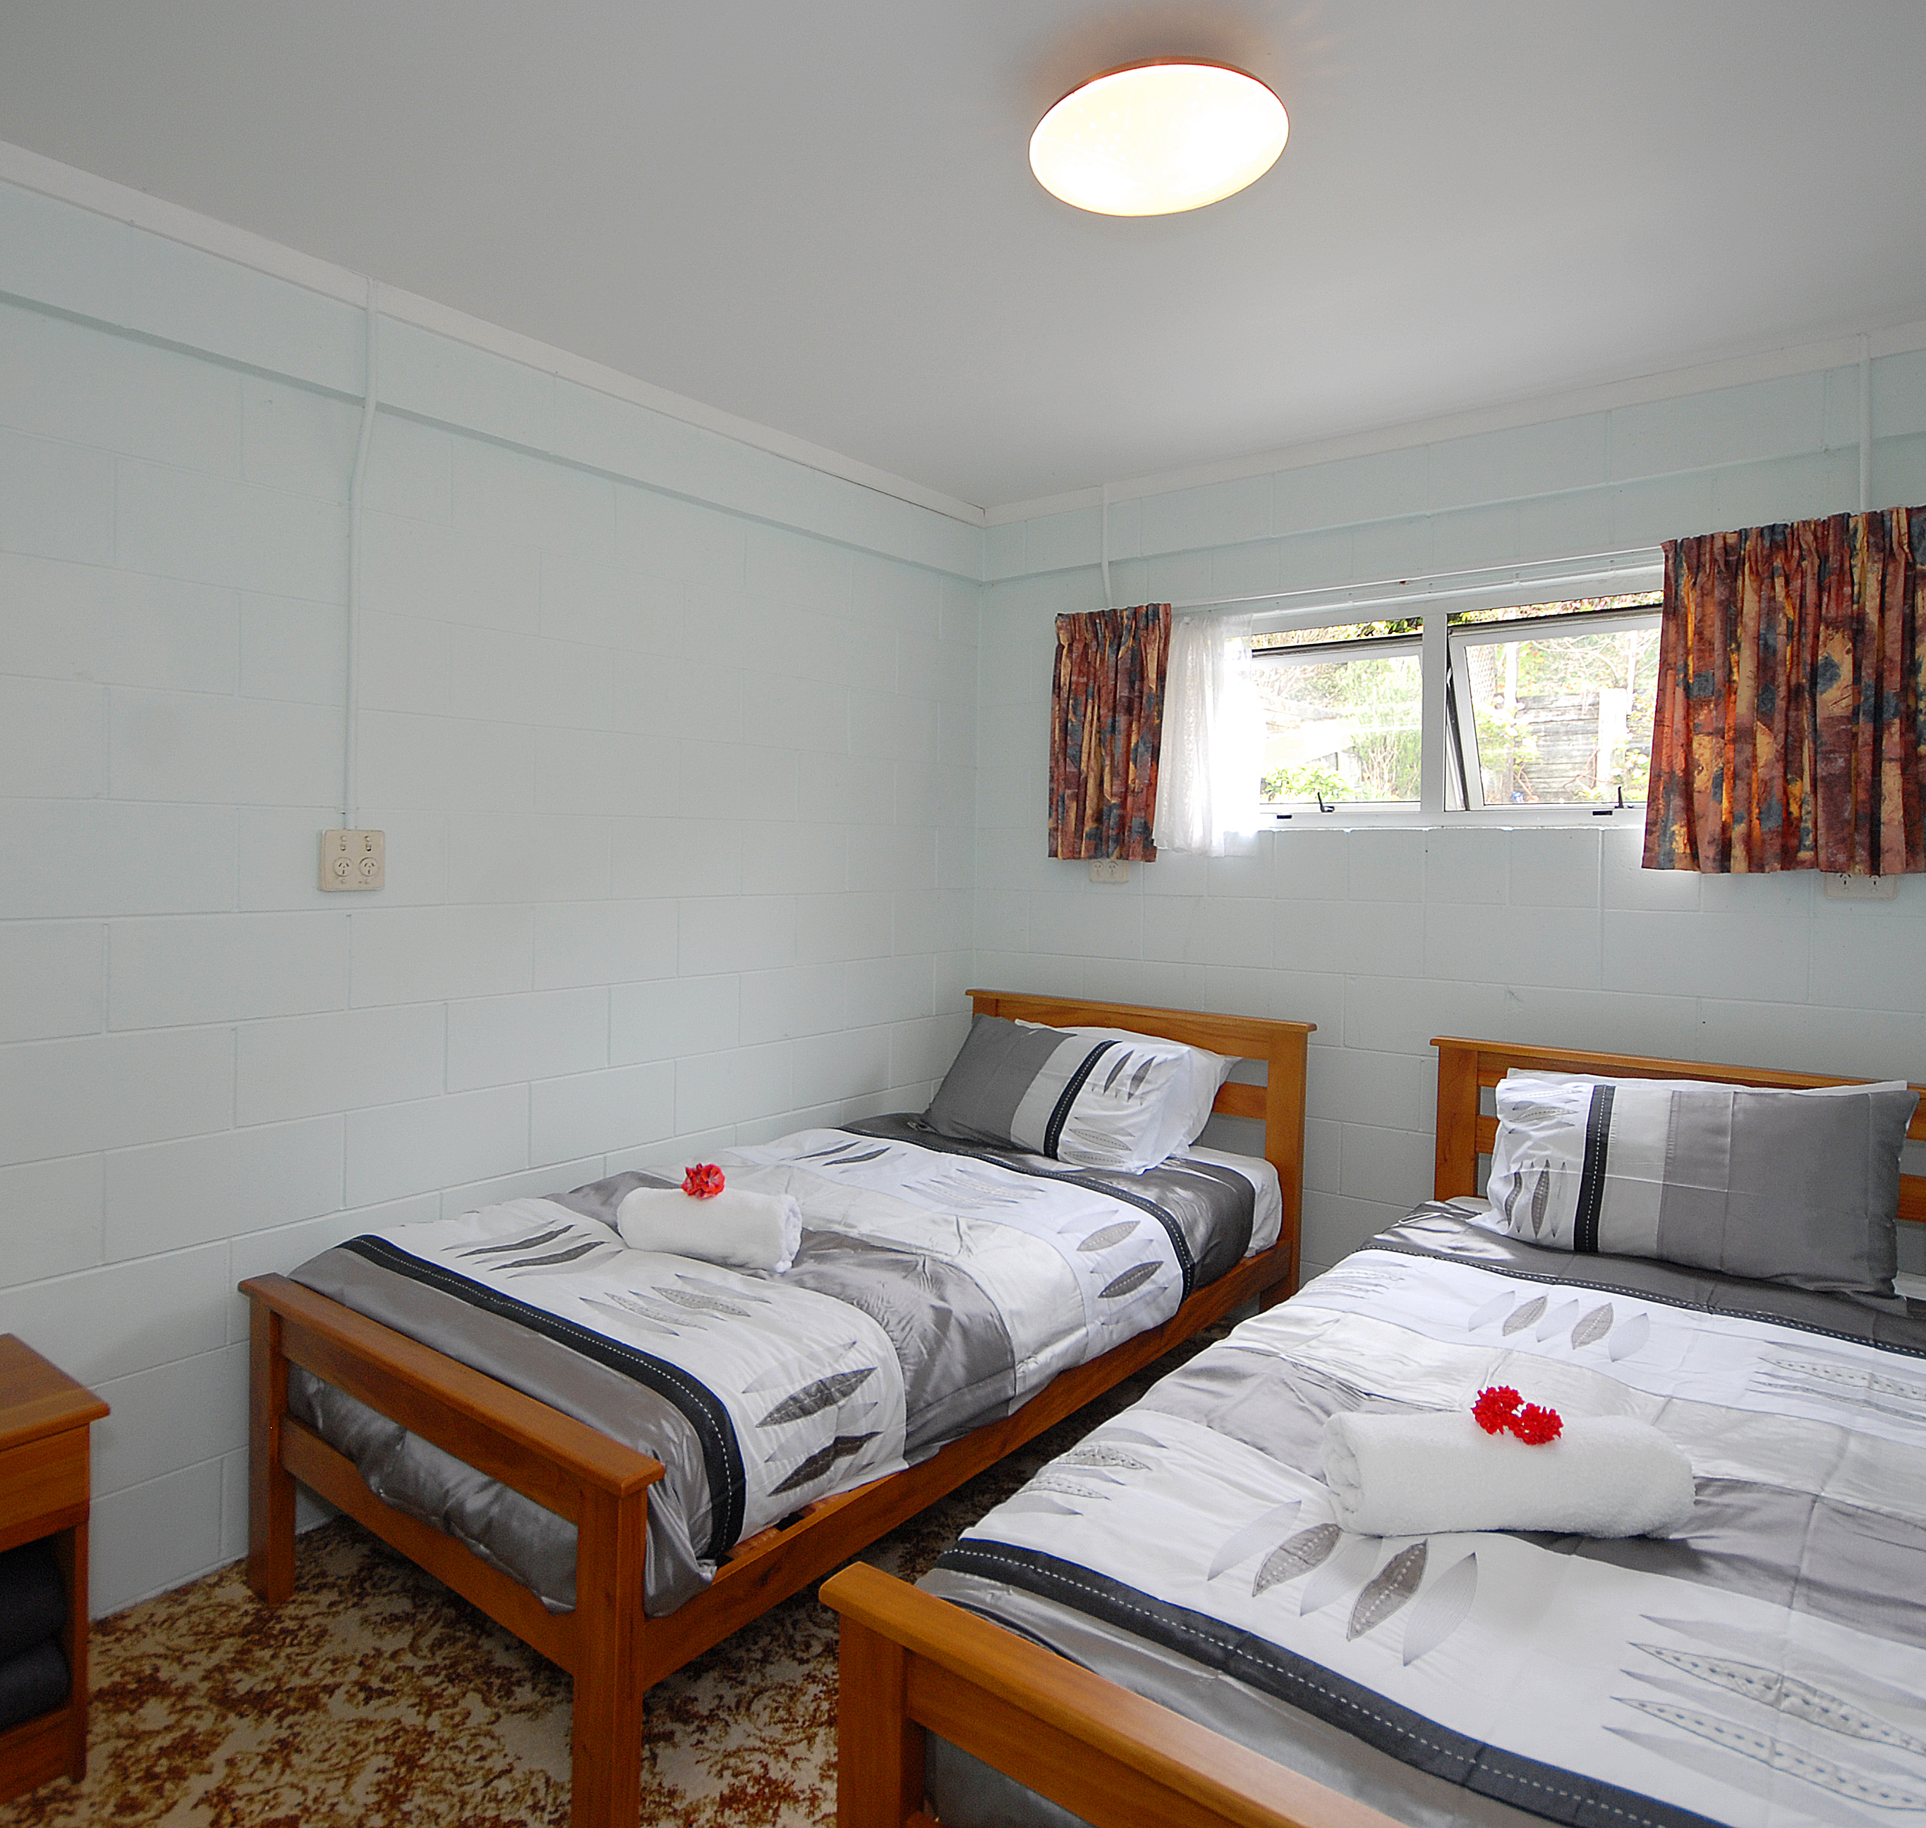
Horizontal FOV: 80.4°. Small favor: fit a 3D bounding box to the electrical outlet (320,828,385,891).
[{"bbox_3d":[-1.210,-0.105,2.272,0.035,0.115,0.118,2,2,39],"label":"electrical outlet"}]

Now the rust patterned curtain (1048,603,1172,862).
[{"bbox_3d":[0.426,-0.532,3.419,0.375,0.735,0.110,2,2,39],"label":"rust patterned curtain"}]

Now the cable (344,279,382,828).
[{"bbox_3d":[-1.187,-0.702,2.261,0.035,1.060,0.055,2,2,39],"label":"cable"}]

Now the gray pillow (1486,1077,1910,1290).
[{"bbox_3d":[1.483,0.522,2.333,0.690,0.410,0.160,2,-32,35],"label":"gray pillow"}]

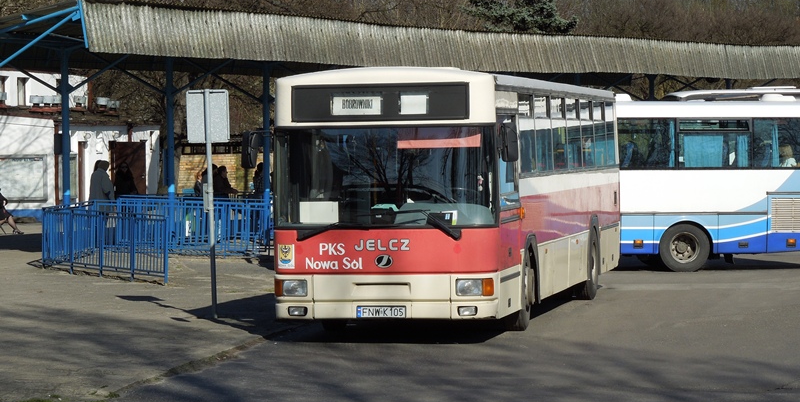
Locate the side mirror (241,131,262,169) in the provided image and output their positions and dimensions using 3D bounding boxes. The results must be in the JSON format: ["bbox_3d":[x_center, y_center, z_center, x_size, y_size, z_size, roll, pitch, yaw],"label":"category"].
[{"bbox_3d":[-1.607,-0.546,29.616,0.200,0.400,0.150,0,1,20],"label":"side mirror"}]

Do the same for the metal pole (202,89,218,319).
[{"bbox_3d":[-2.213,0.038,32.326,0.065,2.700,0.065,-2,1,11],"label":"metal pole"}]

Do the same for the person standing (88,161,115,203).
[{"bbox_3d":[-6.186,0.062,57.001,0.420,1.750,0.540,-2,2,-41],"label":"person standing"}]

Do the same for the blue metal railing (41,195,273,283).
[{"bbox_3d":[-4.292,0.584,47.612,4.000,1.040,12.000,-1,1,-5],"label":"blue metal railing"}]

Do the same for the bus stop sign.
[{"bbox_3d":[-2.261,-0.996,32.354,0.490,0.620,0.050,-2,1,11],"label":"bus stop sign"}]

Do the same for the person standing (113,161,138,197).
[{"bbox_3d":[-5.899,0.032,59.000,0.500,1.720,0.380,-1,1,11],"label":"person standing"}]

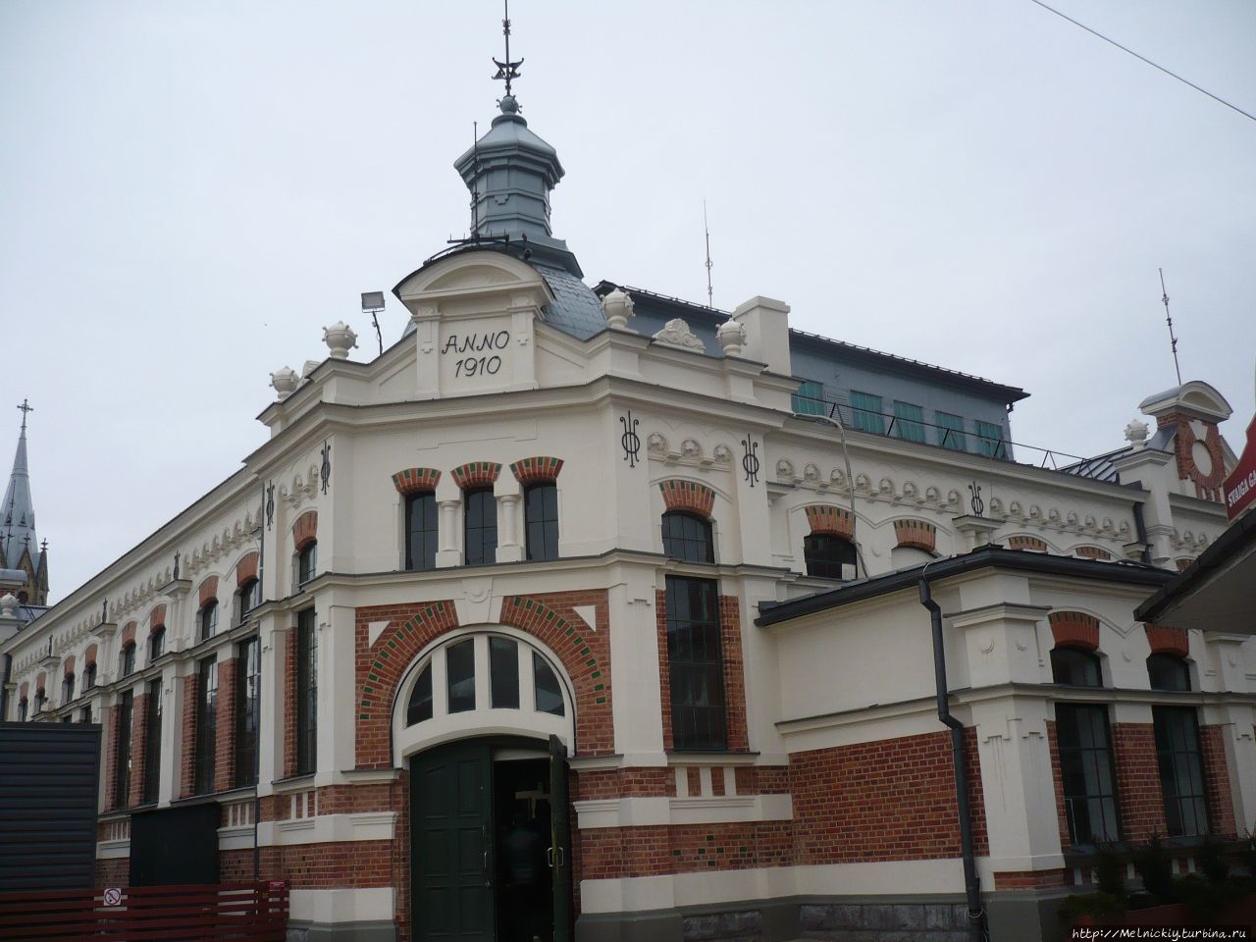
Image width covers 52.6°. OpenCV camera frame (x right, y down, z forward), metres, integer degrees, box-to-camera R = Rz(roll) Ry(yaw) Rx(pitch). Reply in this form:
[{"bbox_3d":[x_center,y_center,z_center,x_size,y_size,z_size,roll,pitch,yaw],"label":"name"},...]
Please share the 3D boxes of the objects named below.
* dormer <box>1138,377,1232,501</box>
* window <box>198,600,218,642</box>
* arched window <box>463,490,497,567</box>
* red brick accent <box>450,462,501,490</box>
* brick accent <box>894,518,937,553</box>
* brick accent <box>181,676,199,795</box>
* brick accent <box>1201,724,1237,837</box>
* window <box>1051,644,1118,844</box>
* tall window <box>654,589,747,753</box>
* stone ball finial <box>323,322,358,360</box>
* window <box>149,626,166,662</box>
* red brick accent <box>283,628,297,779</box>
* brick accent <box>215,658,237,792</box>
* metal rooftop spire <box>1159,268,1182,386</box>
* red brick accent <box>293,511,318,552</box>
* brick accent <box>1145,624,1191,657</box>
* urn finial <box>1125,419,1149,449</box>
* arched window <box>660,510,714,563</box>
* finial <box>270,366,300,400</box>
[{"bbox_3d":[11.221,-0.547,25.472,1.980,2.480,0.830,9,-20,-35],"label":"dormer"},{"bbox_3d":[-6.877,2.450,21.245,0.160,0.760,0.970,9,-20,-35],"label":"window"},{"bbox_3d":[-1.953,0.747,16.888,0.500,1.120,0.150,-5,-16,8],"label":"arched window"},{"bbox_3d":[-2.007,0.084,17.184,0.719,0.334,0.304,-5,-17,8],"label":"red brick accent"},{"bbox_3d":[4.609,1.071,20.628,1.018,0.488,0.200,10,-21,-38],"label":"brick accent"},{"bbox_3d":[-7.316,4.428,21.260,0.130,2.040,0.460,9,-20,-35],"label":"brick accent"},{"bbox_3d":[7.675,4.028,16.484,0.329,1.420,0.140,9,-20,-35],"label":"brick accent"},{"bbox_3d":[5.430,3.236,15.181,1.140,2.280,0.160,9,-20,-35],"label":"window"},{"bbox_3d":[0.873,2.574,16.279,1.387,2.017,0.250,9,-20,-35],"label":"tall window"},{"bbox_3d":[-4.153,-1.823,18.332,0.510,0.720,0.510,9,-20,-35],"label":"stone ball finial"},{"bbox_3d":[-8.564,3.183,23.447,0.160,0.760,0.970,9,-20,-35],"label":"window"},{"bbox_3d":[-4.670,3.235,17.701,0.140,2.070,0.330,9,-20,-35],"label":"red brick accent"},{"bbox_3d":[-6.426,4.079,20.413,0.160,2.070,0.690,9,-20,-35],"label":"brick accent"},{"bbox_3d":[12.049,-3.216,28.256,0.140,2.927,0.140,10,-21,-38],"label":"metal rooftop spire"},{"bbox_3d":[-4.509,0.828,18.199,0.223,0.405,1.012,9,-20,-35],"label":"red brick accent"},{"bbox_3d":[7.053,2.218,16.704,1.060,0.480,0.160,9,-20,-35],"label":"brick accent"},{"bbox_3d":[9.966,-0.685,24.832,0.476,0.739,0.476,9,-20,-35],"label":"urn finial"},{"bbox_3d":[0.778,0.876,17.241,0.950,0.780,0.160,9,-20,-35],"label":"arched window"},{"bbox_3d":[-5.384,-1.296,19.954,0.510,0.720,0.510,9,-20,-35],"label":"finial"}]

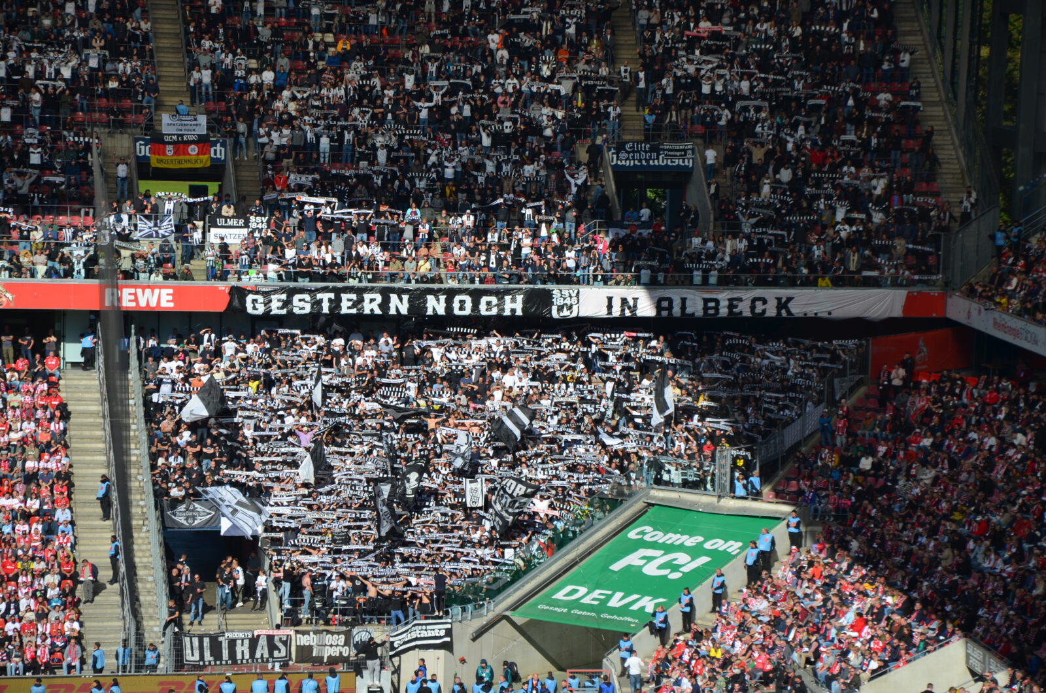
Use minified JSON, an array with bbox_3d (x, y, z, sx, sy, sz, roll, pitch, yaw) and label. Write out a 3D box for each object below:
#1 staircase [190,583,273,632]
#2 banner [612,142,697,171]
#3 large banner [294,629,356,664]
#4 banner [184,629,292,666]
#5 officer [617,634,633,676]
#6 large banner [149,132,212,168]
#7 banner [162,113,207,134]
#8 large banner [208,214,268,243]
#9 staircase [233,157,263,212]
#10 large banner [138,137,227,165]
[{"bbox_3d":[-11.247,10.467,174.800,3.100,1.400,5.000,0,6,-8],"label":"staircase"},{"bbox_3d":[5.510,-8.111,194.300,3.650,1.200,0.100,0,6,-8],"label":"banner"},{"bbox_3d":[-7.412,11.268,171.000,2.320,1.240,0.100,0,6,-8],"label":"large banner"},{"bbox_3d":[-10.719,11.289,170.400,4.100,1.270,0.100,0,6,-8],"label":"banner"},{"bbox_3d":[3.942,11.877,175.000,0.580,1.640,0.400,3,6,18],"label":"officer"},{"bbox_3d":[-14.424,-8.282,191.800,2.500,1.480,0.100,0,6,-8],"label":"large banner"},{"bbox_3d":[-14.289,-9.409,192.300,1.880,0.860,0.080,0,6,-8],"label":"banner"},{"bbox_3d":[-11.711,-4.831,187.500,2.600,1.170,0.100,0,6,-8],"label":"large banner"},{"bbox_3d":[-11.493,-6.714,190.300,1.150,2.250,3.200,0,6,-8],"label":"staircase"},{"bbox_3d":[-14.404,-8.256,192.000,3.820,1.100,0.100,0,6,-8],"label":"large banner"}]

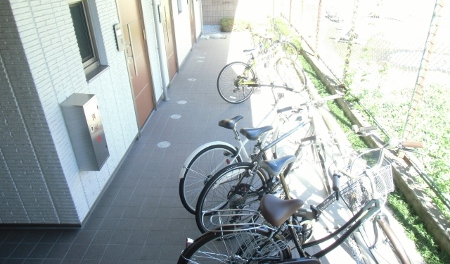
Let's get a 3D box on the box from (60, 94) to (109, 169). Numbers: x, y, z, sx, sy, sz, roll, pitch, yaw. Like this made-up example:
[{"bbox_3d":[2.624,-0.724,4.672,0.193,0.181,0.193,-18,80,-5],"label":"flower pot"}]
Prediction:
[{"bbox_3d":[-1.162,0.010,2.647,0.178,0.615,0.240,-1,27,2],"label":"box"}]

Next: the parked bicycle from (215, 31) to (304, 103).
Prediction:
[{"bbox_3d":[0.618,-1.069,5.168,1.640,1.050,0.540,-12,29,-20],"label":"parked bicycle"}]

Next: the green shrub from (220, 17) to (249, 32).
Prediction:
[{"bbox_3d":[0.350,-3.988,11.598,1.000,0.450,0.650,-1,27,2],"label":"green shrub"}]

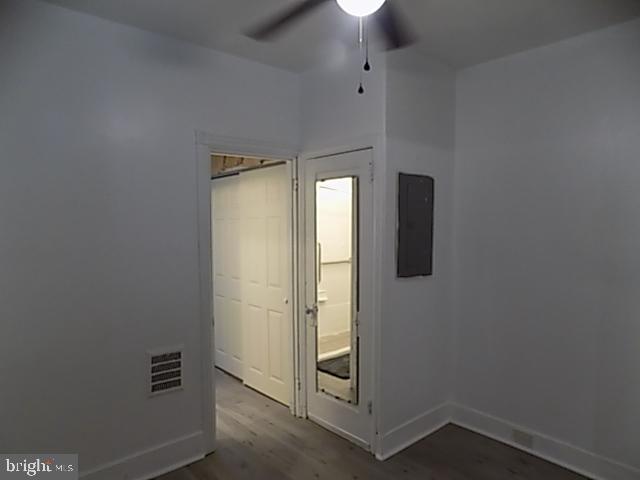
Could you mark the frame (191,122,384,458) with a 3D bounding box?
[{"bbox_3d":[-0.191,0.377,2.753,0.900,2.140,0.840,-3,4,-41],"label":"frame"}]

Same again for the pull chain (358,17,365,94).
[{"bbox_3d":[0.139,-0.621,1.430,0.018,0.265,0.018,0,3,6],"label":"pull chain"}]

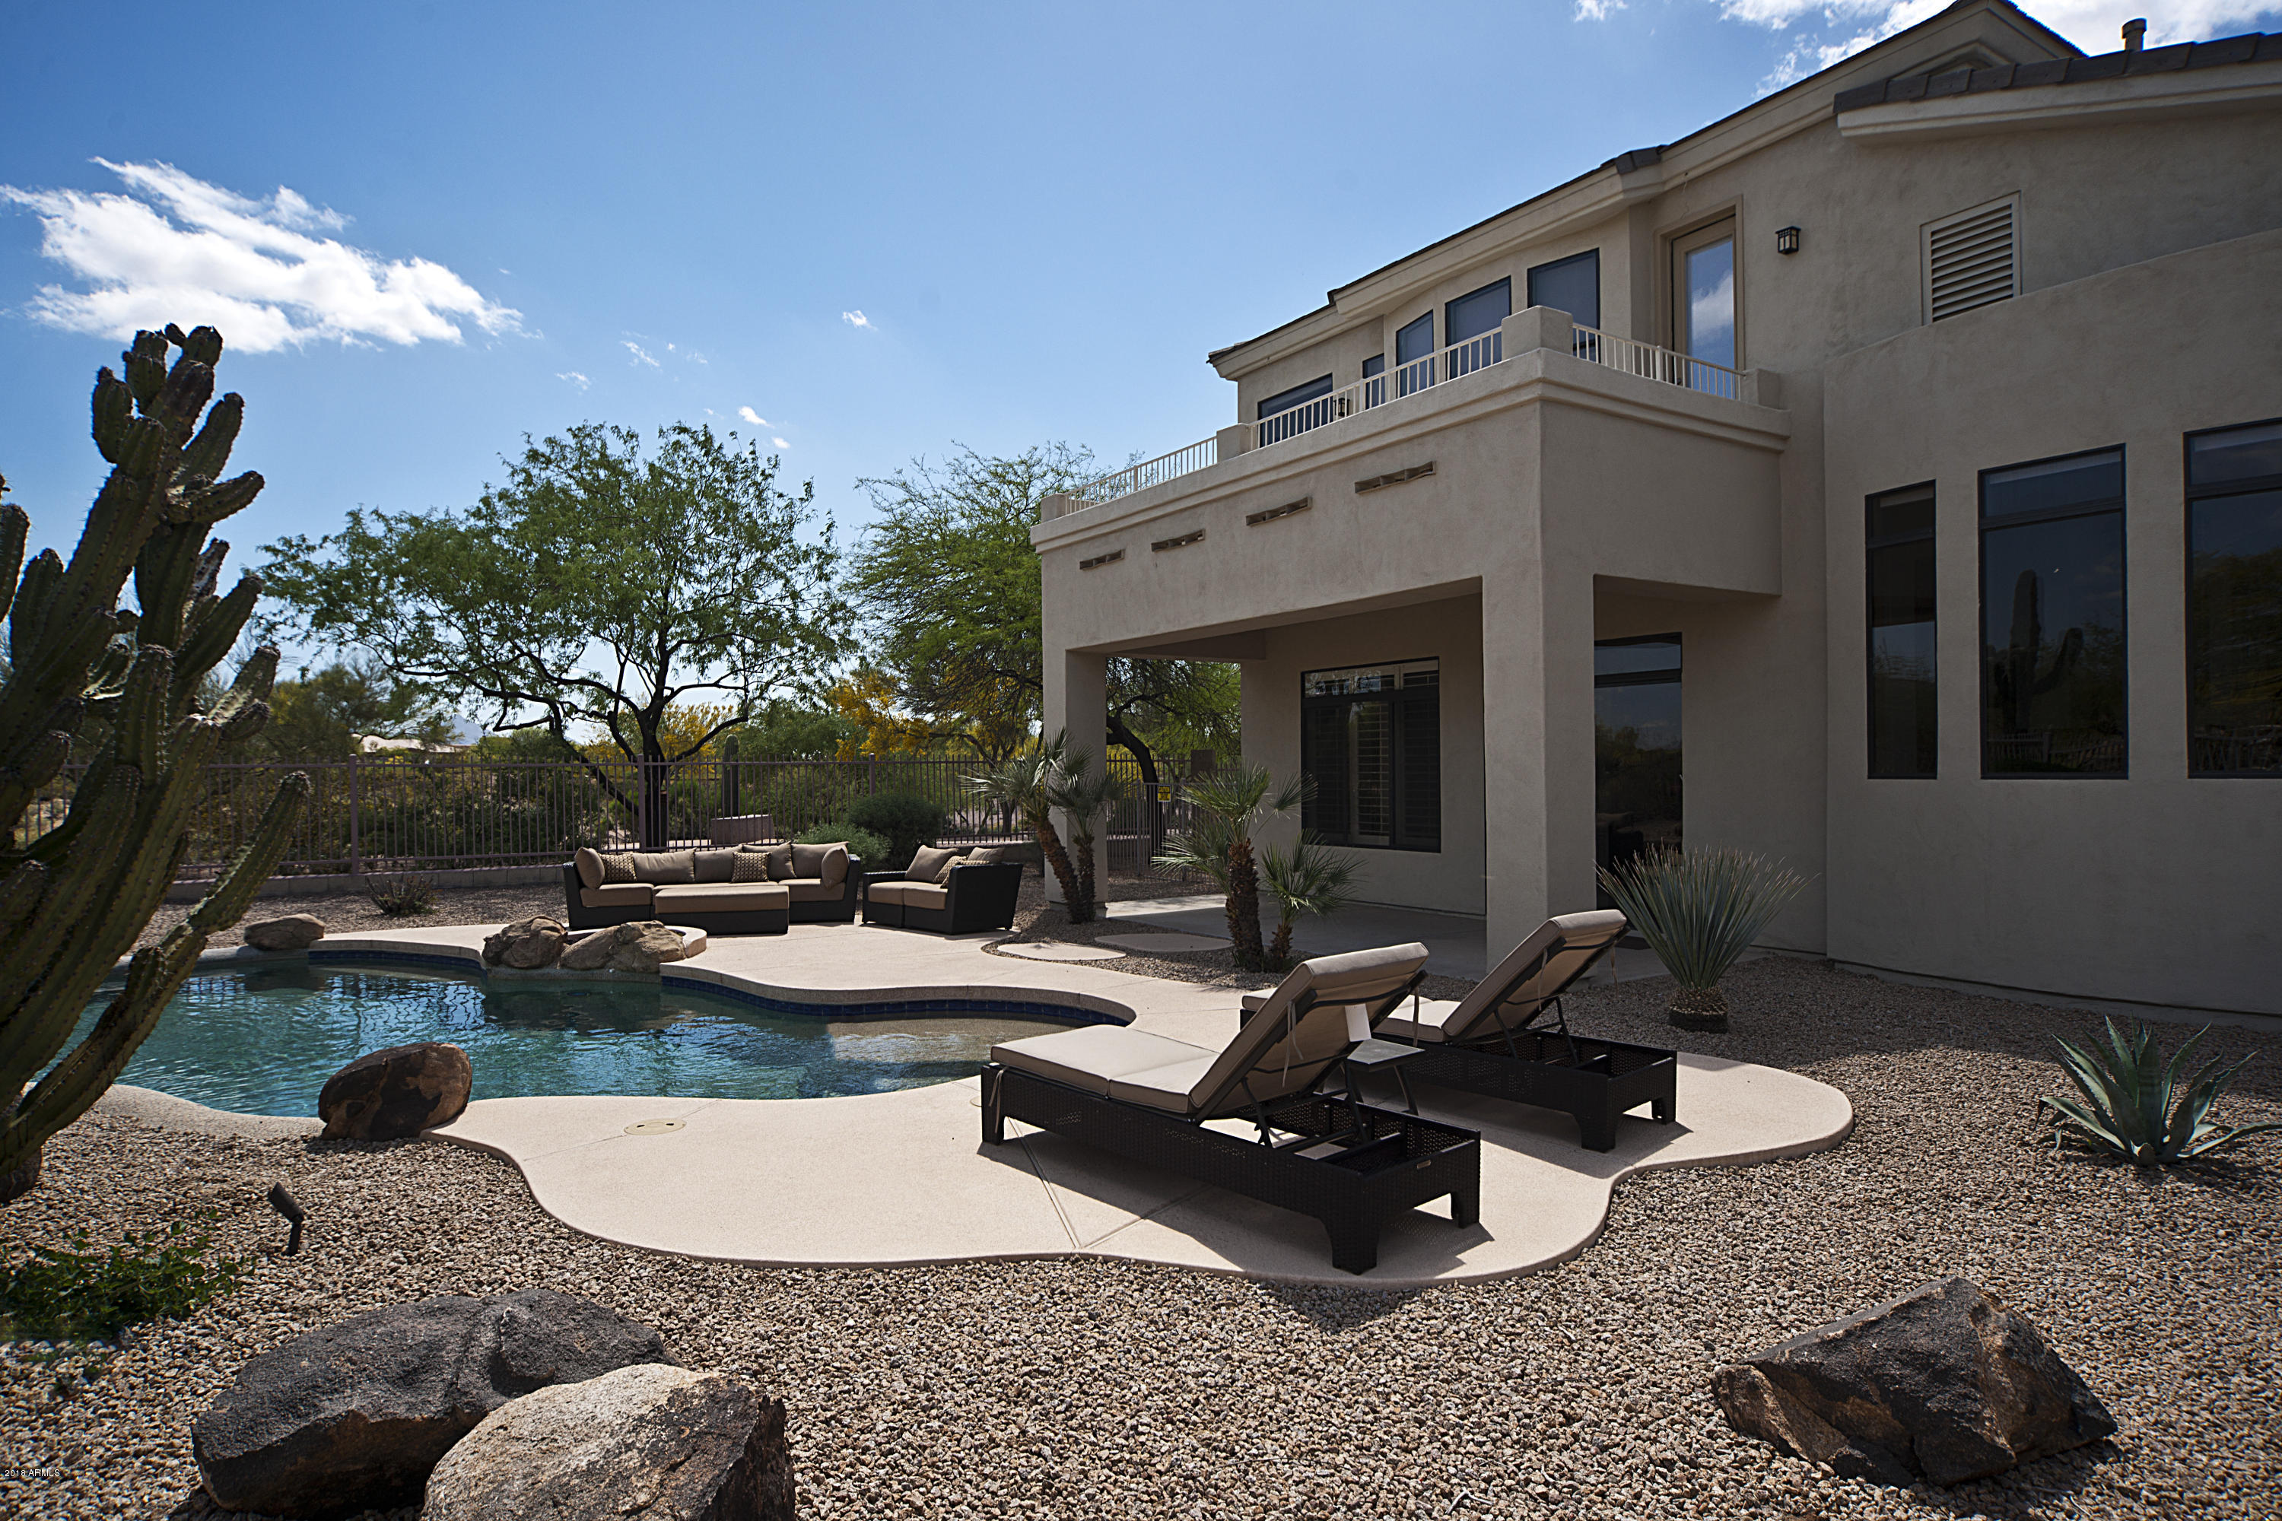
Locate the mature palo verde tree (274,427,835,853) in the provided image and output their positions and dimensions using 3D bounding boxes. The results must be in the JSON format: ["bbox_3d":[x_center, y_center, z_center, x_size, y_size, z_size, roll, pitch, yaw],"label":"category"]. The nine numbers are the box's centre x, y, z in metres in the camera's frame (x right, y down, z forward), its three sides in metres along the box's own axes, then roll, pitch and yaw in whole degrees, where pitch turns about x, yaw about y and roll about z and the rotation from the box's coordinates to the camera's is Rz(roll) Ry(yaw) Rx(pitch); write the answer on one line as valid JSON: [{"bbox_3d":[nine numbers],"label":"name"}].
[{"bbox_3d":[-8.823,-1.750,19.515,8.400,6.700,7.300,0,0,-24],"label":"mature palo verde tree"}]

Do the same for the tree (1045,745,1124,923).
[{"bbox_3d":[-0.609,0.793,13.750,0.860,1.920,0.900,0,-1,0],"label":"tree"}]

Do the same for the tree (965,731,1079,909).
[{"bbox_3d":[-1.257,0.725,13.750,1.230,2.000,1.100,0,-1,0],"label":"tree"}]

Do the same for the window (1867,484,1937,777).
[{"bbox_3d":[5.830,-0.973,9.720,0.100,2.220,0.600,0,-1,-21],"label":"window"}]

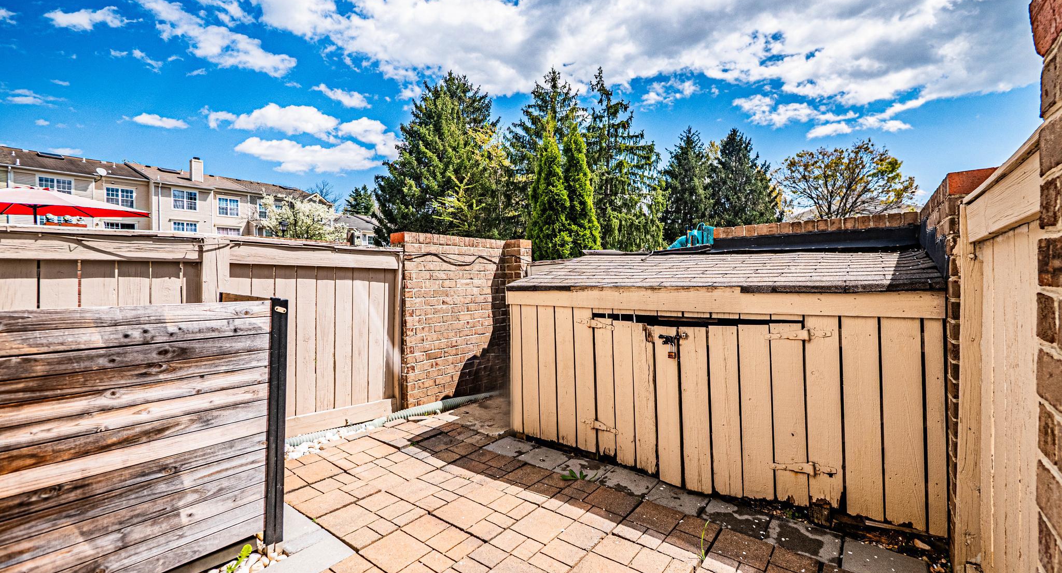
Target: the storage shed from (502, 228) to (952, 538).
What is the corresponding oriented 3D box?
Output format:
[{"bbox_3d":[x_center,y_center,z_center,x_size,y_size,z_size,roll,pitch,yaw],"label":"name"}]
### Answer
[{"bbox_3d":[1.151,0.400,3.074,2.510,1.480,1.170,0,0,38],"label":"storage shed"}]

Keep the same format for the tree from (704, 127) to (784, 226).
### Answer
[{"bbox_3d":[15.012,-5.208,30.987,5.170,12.220,5.170,0,0,26],"label":"tree"}]

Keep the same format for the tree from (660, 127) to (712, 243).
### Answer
[{"bbox_3d":[11.299,-5.268,30.987,3.940,12.340,3.940,0,0,20],"label":"tree"}]

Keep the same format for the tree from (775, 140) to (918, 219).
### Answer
[{"bbox_3d":[17.607,-3.606,23.991,6.430,9.010,6.430,0,0,36],"label":"tree"}]

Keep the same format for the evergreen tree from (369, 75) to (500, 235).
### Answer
[{"bbox_3d":[-4.826,-5.010,21.988,6.560,11.820,6.560,-1,0,-12],"label":"evergreen tree"}]

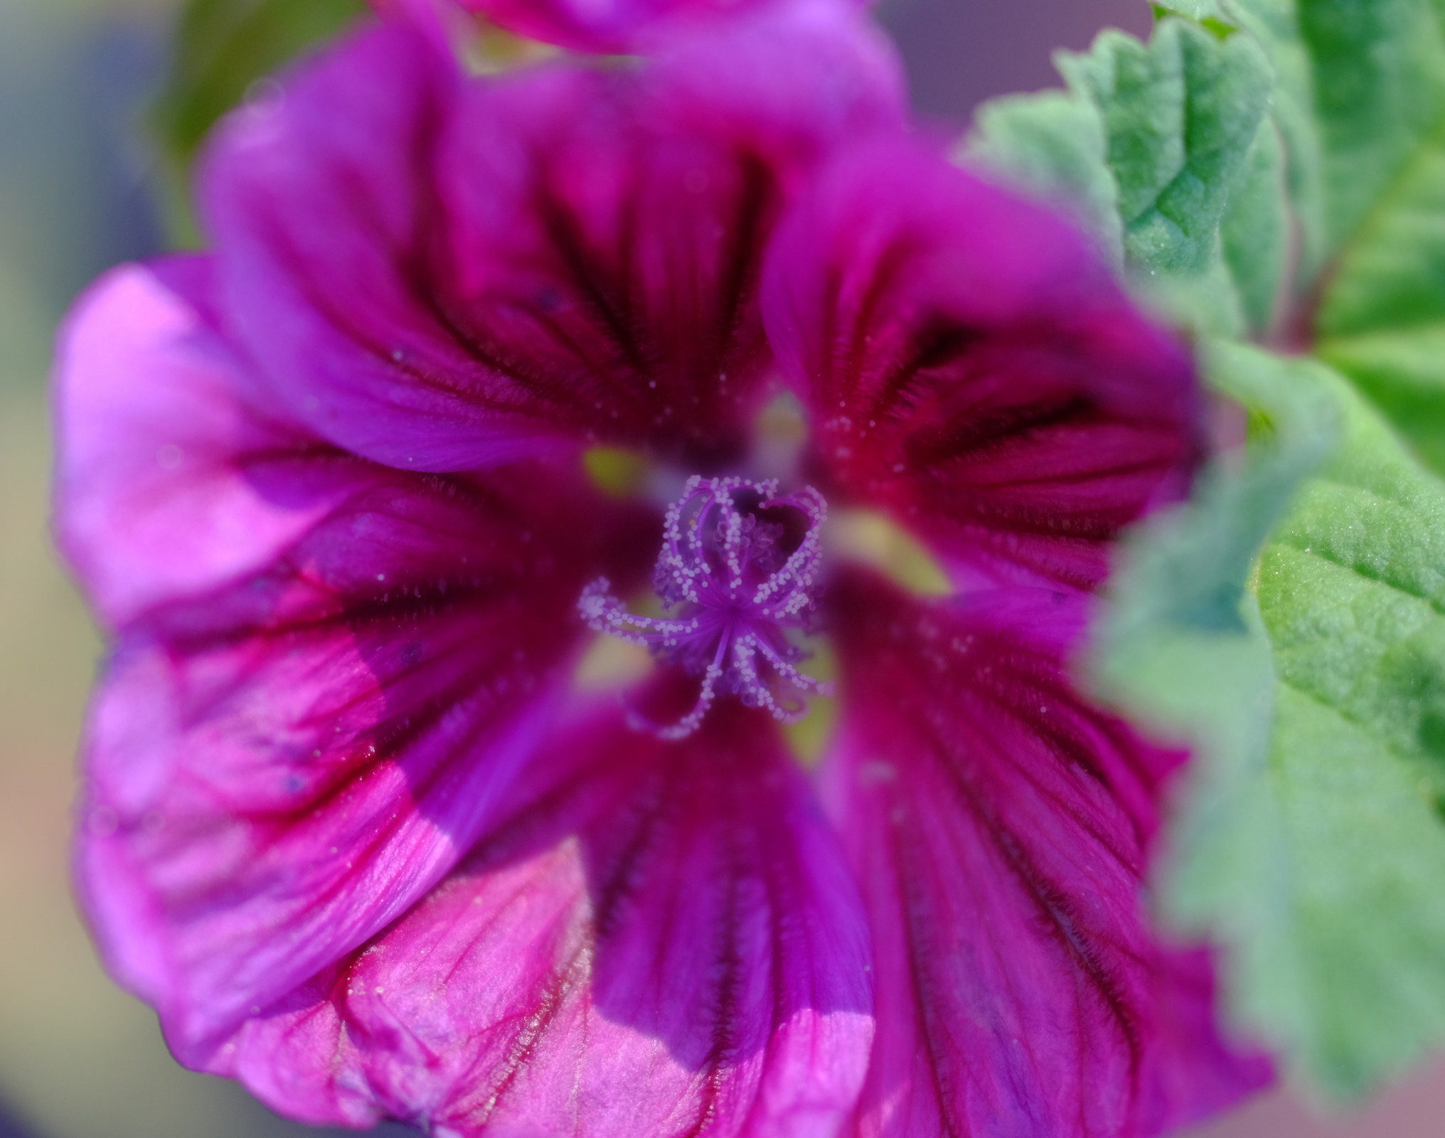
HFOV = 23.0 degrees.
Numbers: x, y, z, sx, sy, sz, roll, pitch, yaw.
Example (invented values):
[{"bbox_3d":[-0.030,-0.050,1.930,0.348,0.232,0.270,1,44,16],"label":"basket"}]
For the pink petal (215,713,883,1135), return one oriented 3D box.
[{"bbox_3d":[-0.008,0.017,0.172,0.028,0.008,0.020,18,67,8],"label":"pink petal"}]

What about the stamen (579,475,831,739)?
[{"bbox_3d":[-0.001,0.002,0.171,0.012,0.012,0.010,0,14,0],"label":"stamen"}]

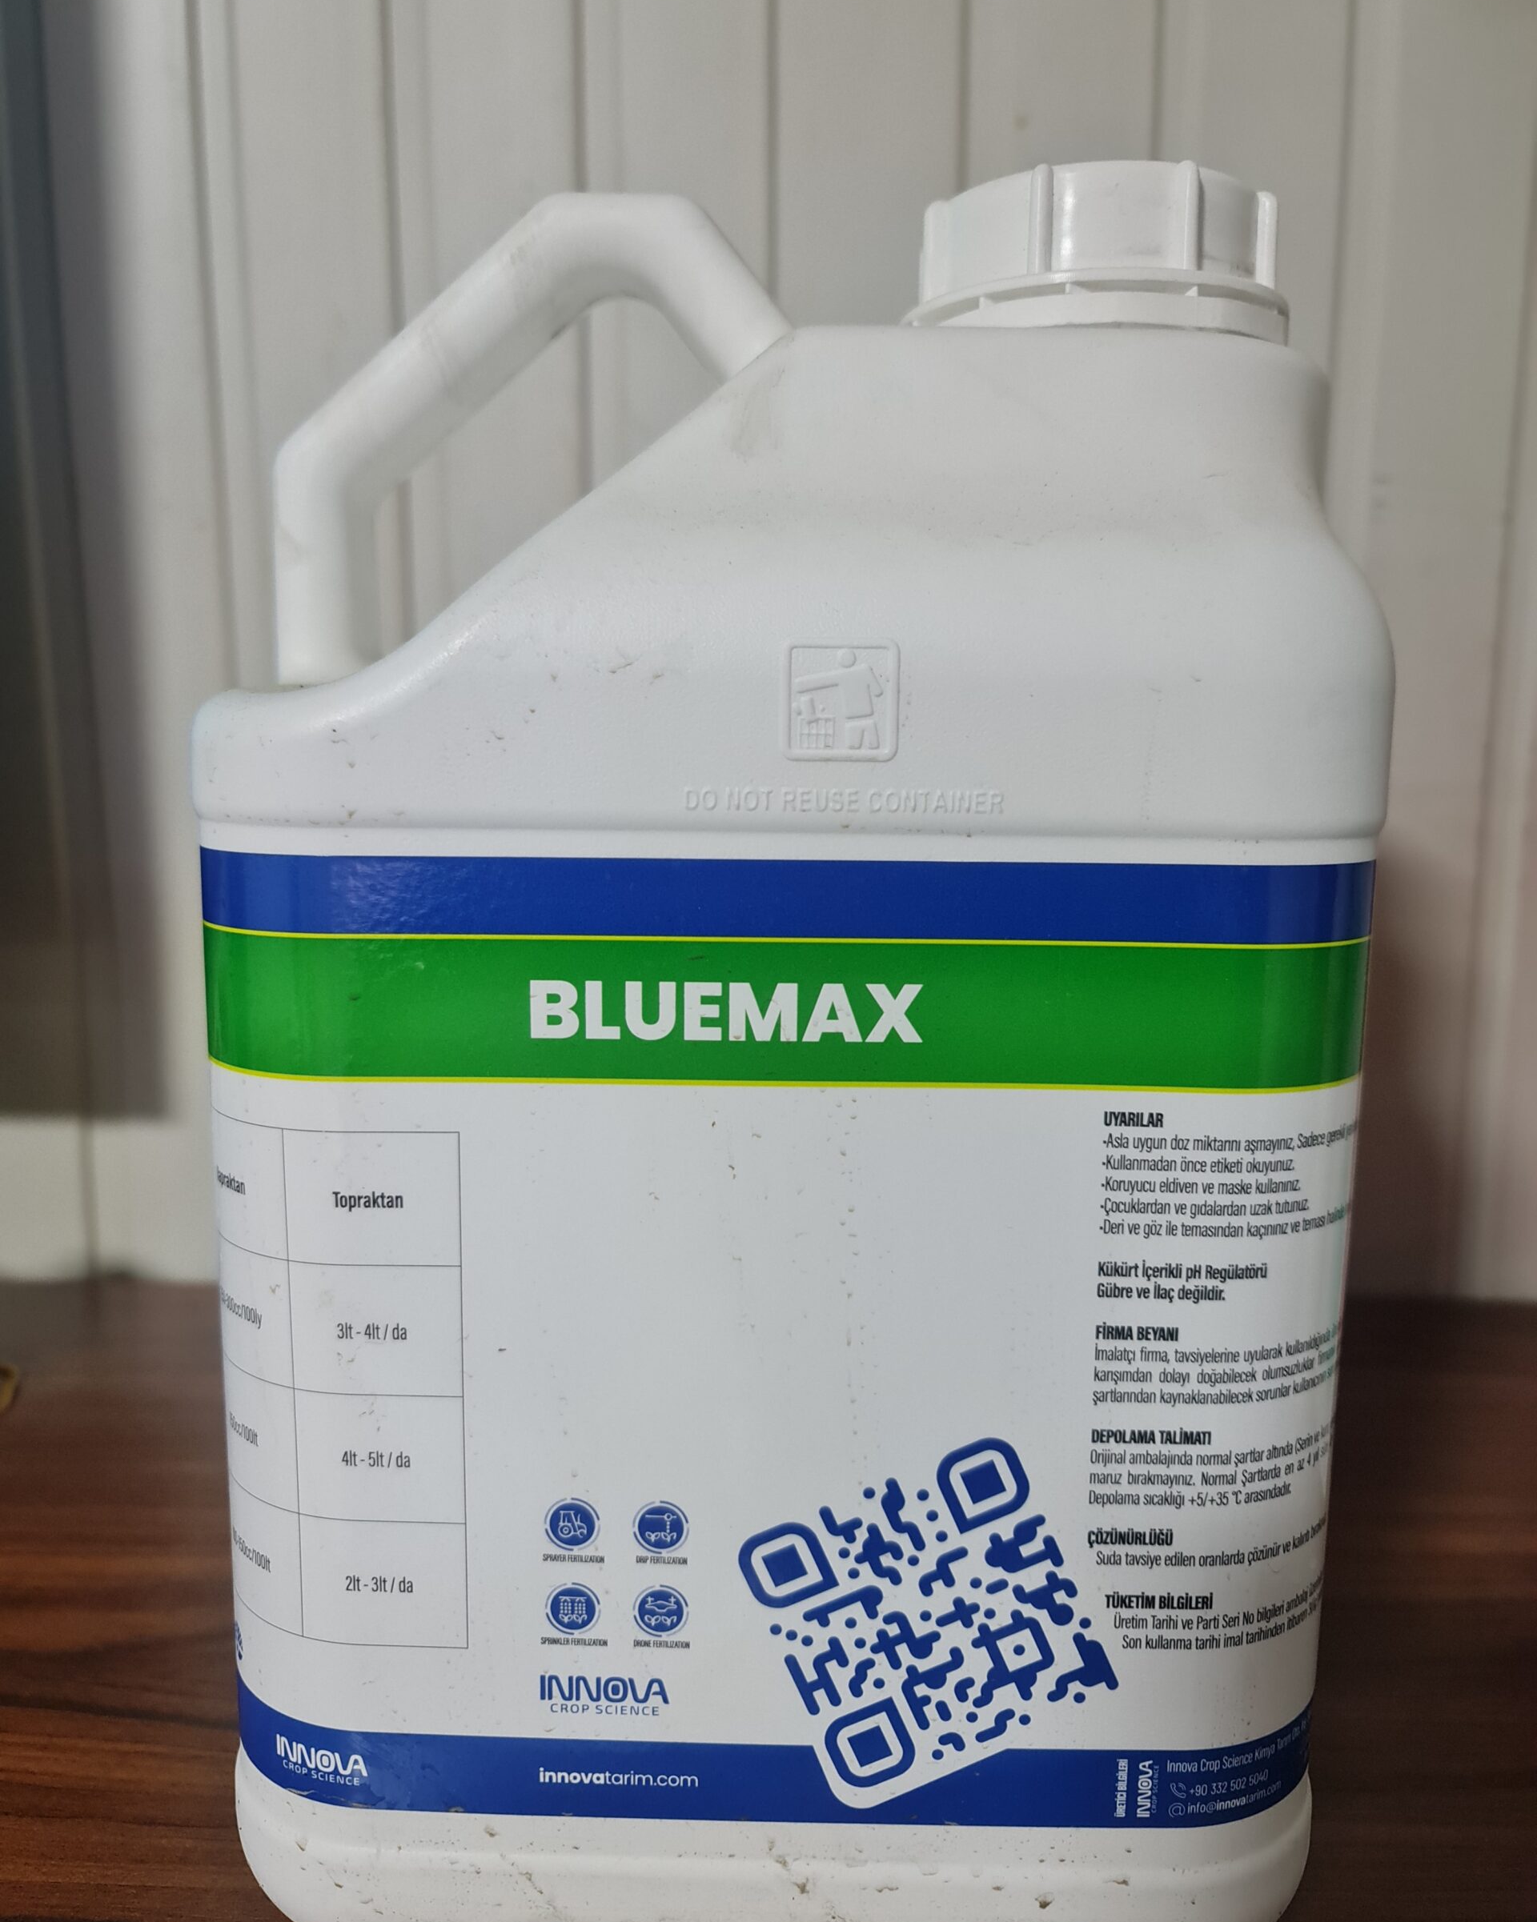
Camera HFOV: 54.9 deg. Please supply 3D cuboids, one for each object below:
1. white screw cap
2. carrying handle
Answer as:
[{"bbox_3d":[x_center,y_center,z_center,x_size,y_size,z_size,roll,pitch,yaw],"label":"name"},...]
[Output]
[{"bbox_3d":[0.058,-0.117,0.264,0.067,0.025,0.067,1,8,2],"label":"white screw cap"},{"bbox_3d":[-0.043,-0.093,0.270,0.095,0.085,0.027,1,8,2],"label":"carrying handle"}]

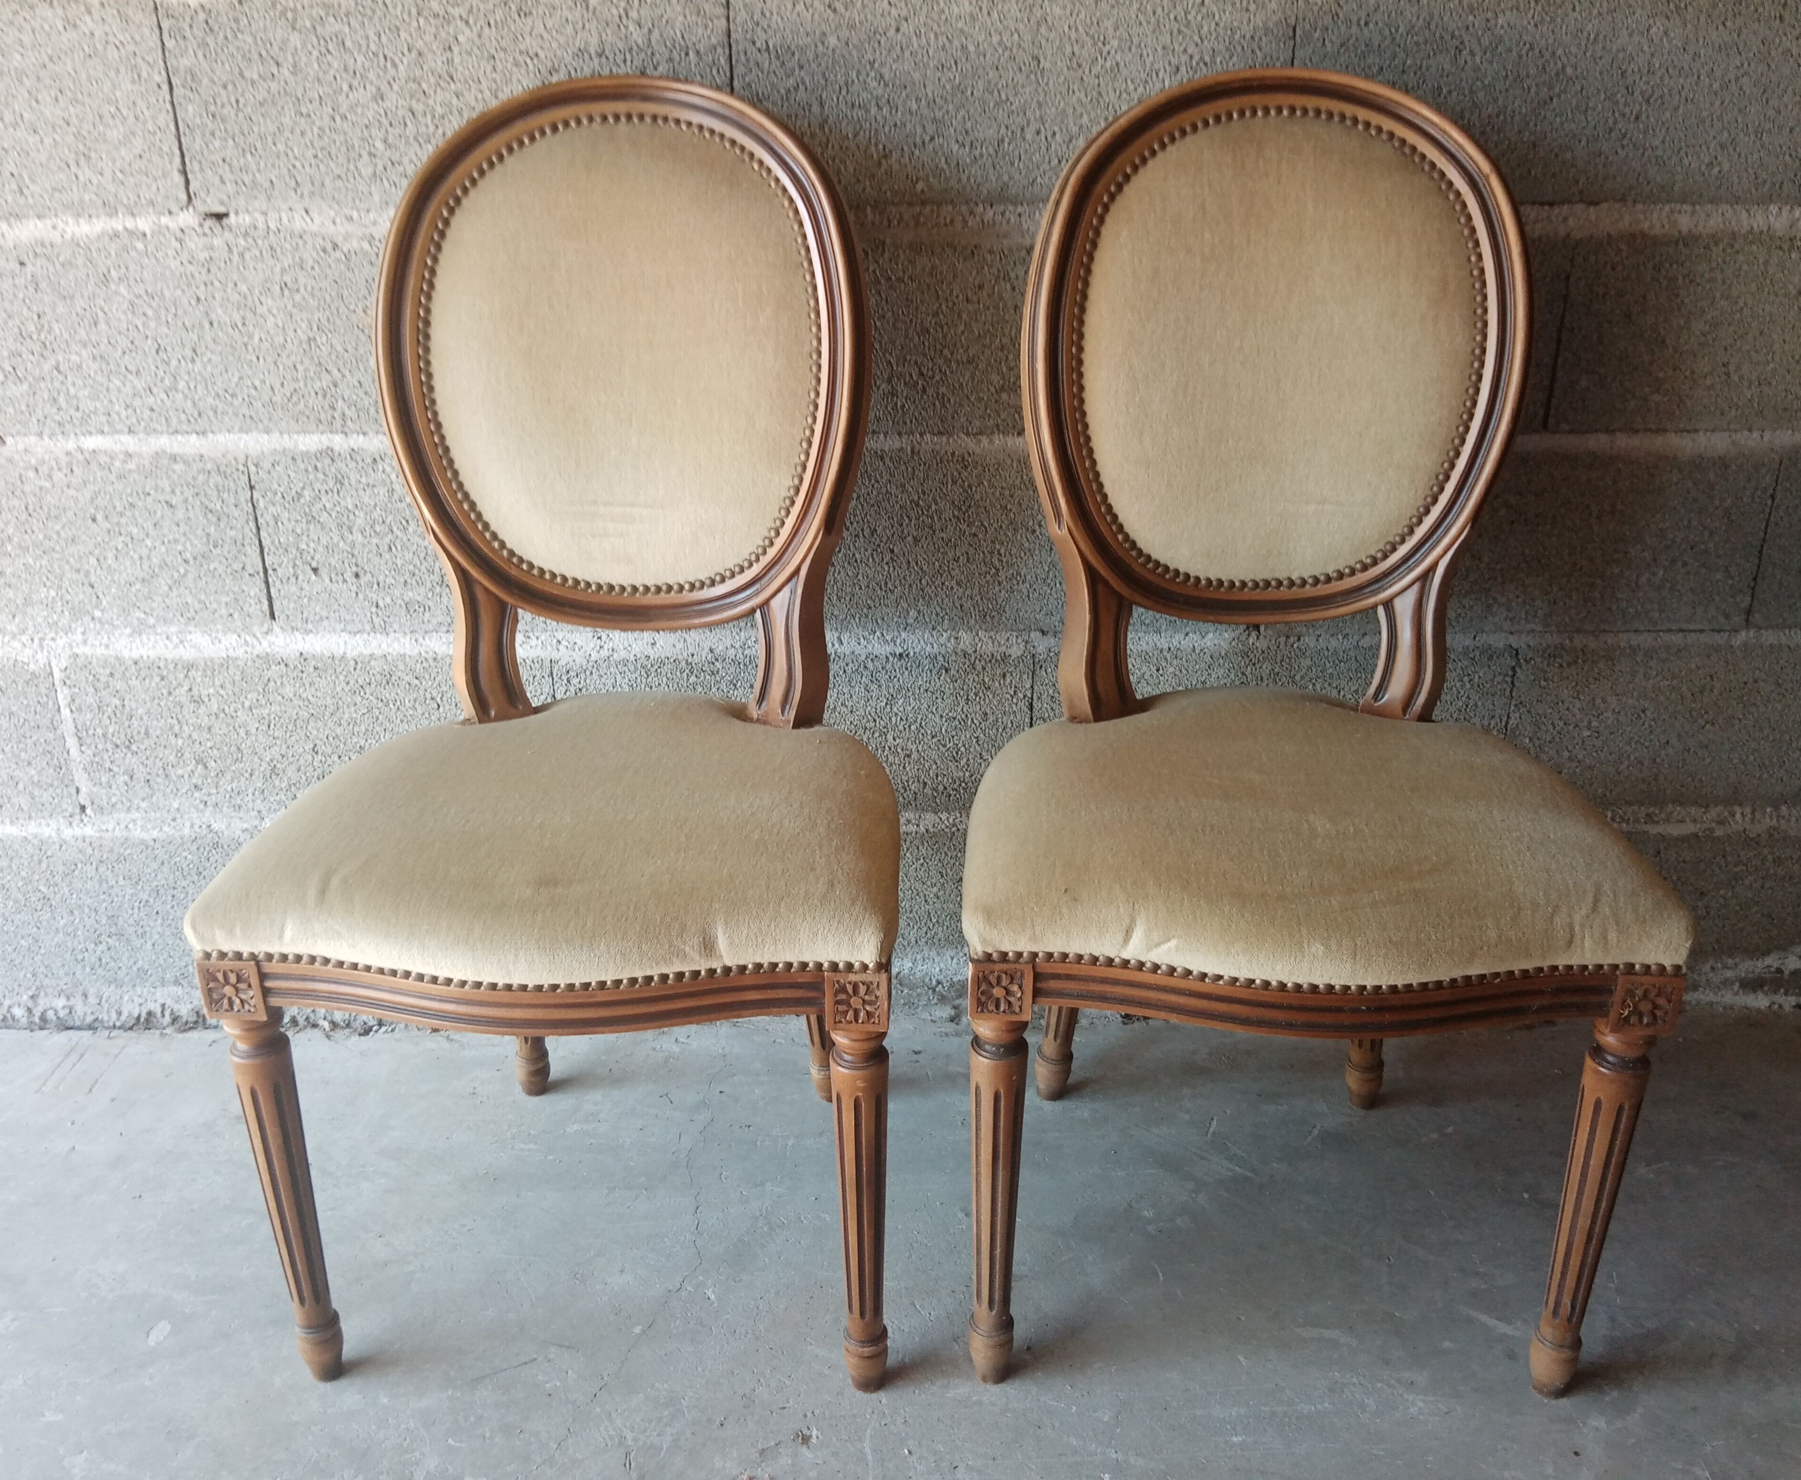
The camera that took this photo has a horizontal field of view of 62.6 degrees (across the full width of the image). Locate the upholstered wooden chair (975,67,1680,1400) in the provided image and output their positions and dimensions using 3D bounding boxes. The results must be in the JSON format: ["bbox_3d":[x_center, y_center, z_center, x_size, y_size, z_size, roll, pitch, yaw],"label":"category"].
[{"bbox_3d":[0.301,-0.013,1.176,0.500,0.968,0.500,1,22,3],"label":"upholstered wooden chair"}]

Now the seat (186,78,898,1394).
[{"bbox_3d":[-0.238,-0.013,1.185,0.490,0.968,0.495,1,22,3],"label":"seat"}]

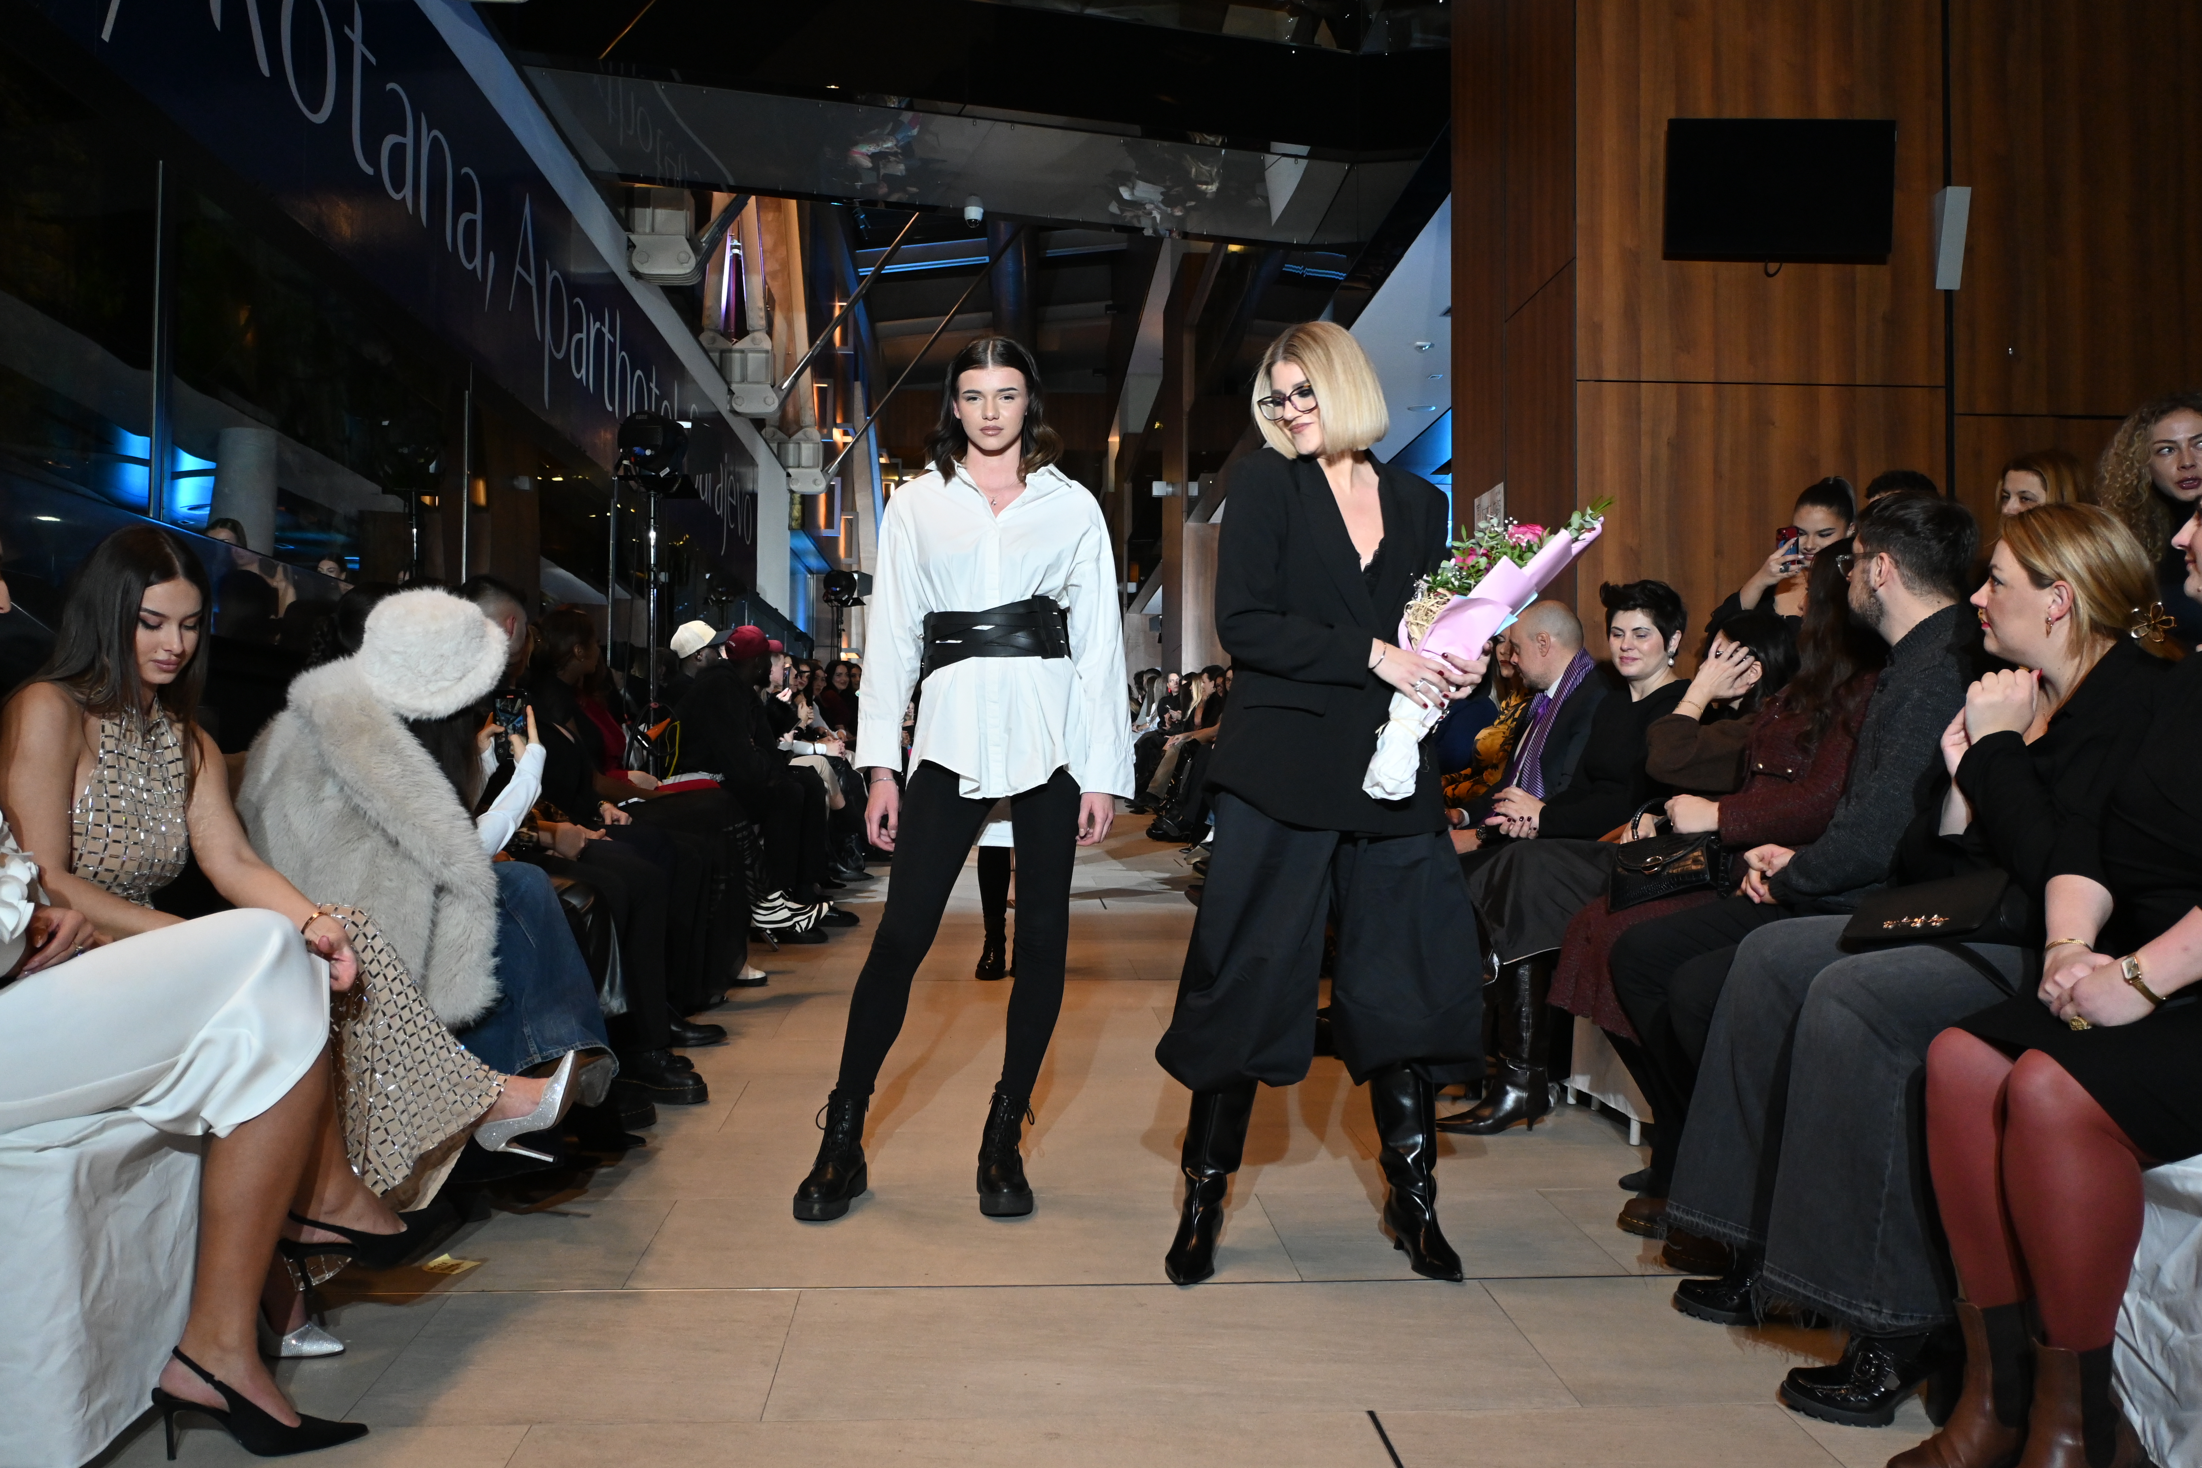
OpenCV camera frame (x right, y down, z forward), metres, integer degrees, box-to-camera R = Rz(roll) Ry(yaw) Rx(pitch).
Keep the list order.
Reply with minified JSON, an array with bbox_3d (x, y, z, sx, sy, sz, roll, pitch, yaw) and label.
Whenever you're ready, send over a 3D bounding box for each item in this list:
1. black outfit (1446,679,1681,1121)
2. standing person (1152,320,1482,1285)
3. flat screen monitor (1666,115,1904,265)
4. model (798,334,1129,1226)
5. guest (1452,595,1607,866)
[{"bbox_3d":[1.200,0.419,4.600,0.740,1.110,0.500,0,1,-20],"label":"black outfit"},{"bbox_3d":[0.410,0.115,3.420,0.610,1.760,0.460,0,1,-12],"label":"standing person"},{"bbox_3d":[2.383,-1.909,6.450,0.800,0.490,0.080,0,6,0],"label":"flat screen monitor"},{"bbox_3d":[-0.285,0.078,3.860,0.690,1.810,0.380,0,1,-3],"label":"model"},{"bbox_3d":[1.110,0.298,5.120,0.780,1.330,0.540,0,1,-13],"label":"guest"}]

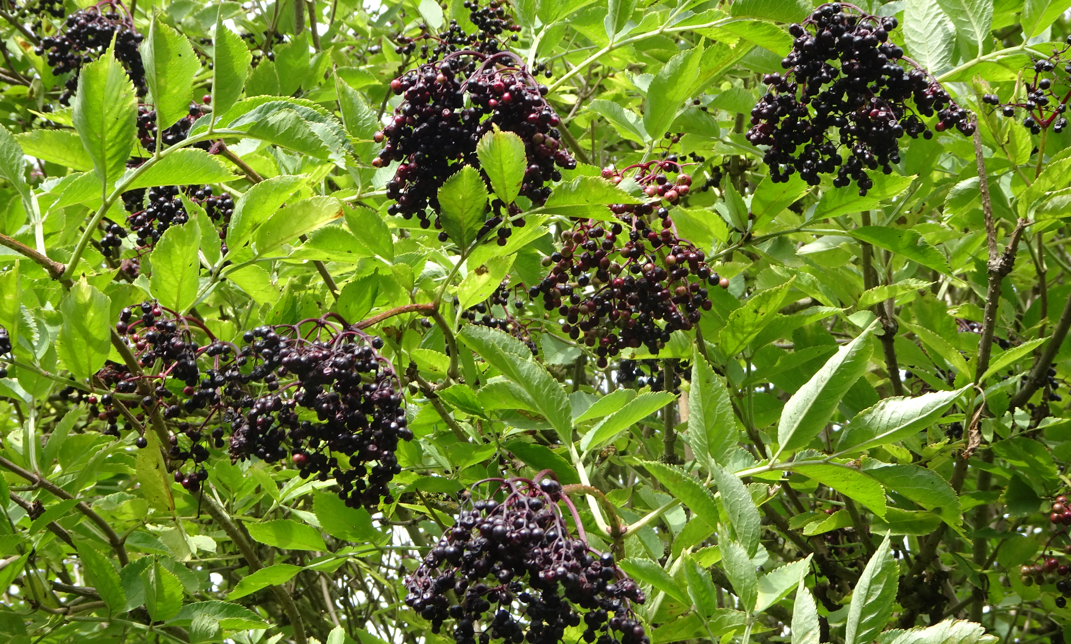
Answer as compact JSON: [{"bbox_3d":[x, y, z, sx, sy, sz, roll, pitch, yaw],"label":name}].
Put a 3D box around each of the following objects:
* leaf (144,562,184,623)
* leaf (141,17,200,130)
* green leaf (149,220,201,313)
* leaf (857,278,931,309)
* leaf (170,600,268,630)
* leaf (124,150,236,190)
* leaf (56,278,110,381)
[{"bbox_3d":[-0.276,0.201,1.720,0.031,0.044,0.020,1,8,-19],"label":"leaf"},{"bbox_3d":[-0.219,-0.149,1.390,0.036,0.070,0.012,6,18,19],"label":"leaf"},{"bbox_3d":[-0.208,-0.032,1.340,0.029,0.052,0.020,5,16,-9],"label":"green leaf"},{"bbox_3d":[0.265,-0.021,1.720,0.058,0.017,0.027,-21,-3,18],"label":"leaf"},{"bbox_3d":[-0.220,0.203,1.610,0.076,0.010,0.034,0,26,15],"label":"leaf"},{"bbox_3d":[-0.209,-0.090,1.365,0.070,0.029,0.010,-6,-46,8],"label":"leaf"},{"bbox_3d":[-0.263,0.004,1.350,0.031,0.058,0.020,-2,15,-11],"label":"leaf"}]

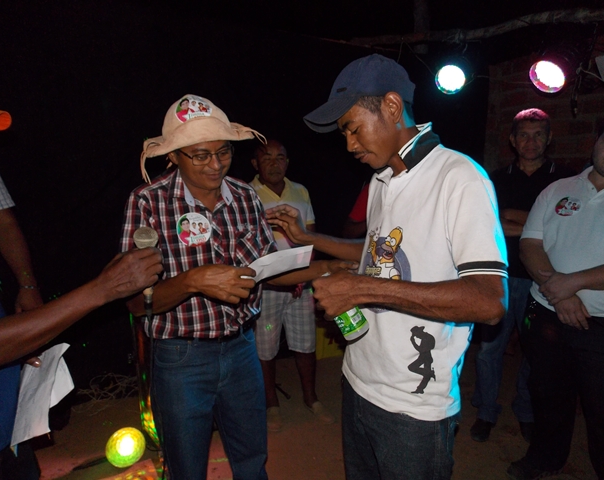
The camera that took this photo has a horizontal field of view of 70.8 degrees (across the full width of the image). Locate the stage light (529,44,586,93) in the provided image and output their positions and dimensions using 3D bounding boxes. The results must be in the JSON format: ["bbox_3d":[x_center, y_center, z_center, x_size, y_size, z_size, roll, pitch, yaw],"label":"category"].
[{"bbox_3d":[1.383,-0.959,2.338,0.210,0.210,0.200,11,56,47],"label":"stage light"}]

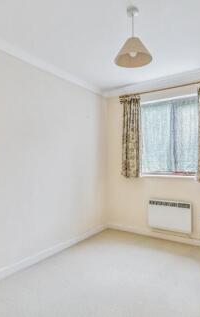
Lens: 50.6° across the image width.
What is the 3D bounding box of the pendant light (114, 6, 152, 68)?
[{"bbox_3d":[0.259,-0.966,1.647,0.296,0.410,0.296,0,-1,0],"label":"pendant light"}]

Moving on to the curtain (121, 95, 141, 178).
[{"bbox_3d":[0.479,-0.330,3.315,0.315,1.240,0.105,-1,-1,34],"label":"curtain"}]

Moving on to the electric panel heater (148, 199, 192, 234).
[{"bbox_3d":[0.997,0.816,3.006,0.595,0.410,0.090,-1,-1,34],"label":"electric panel heater"}]

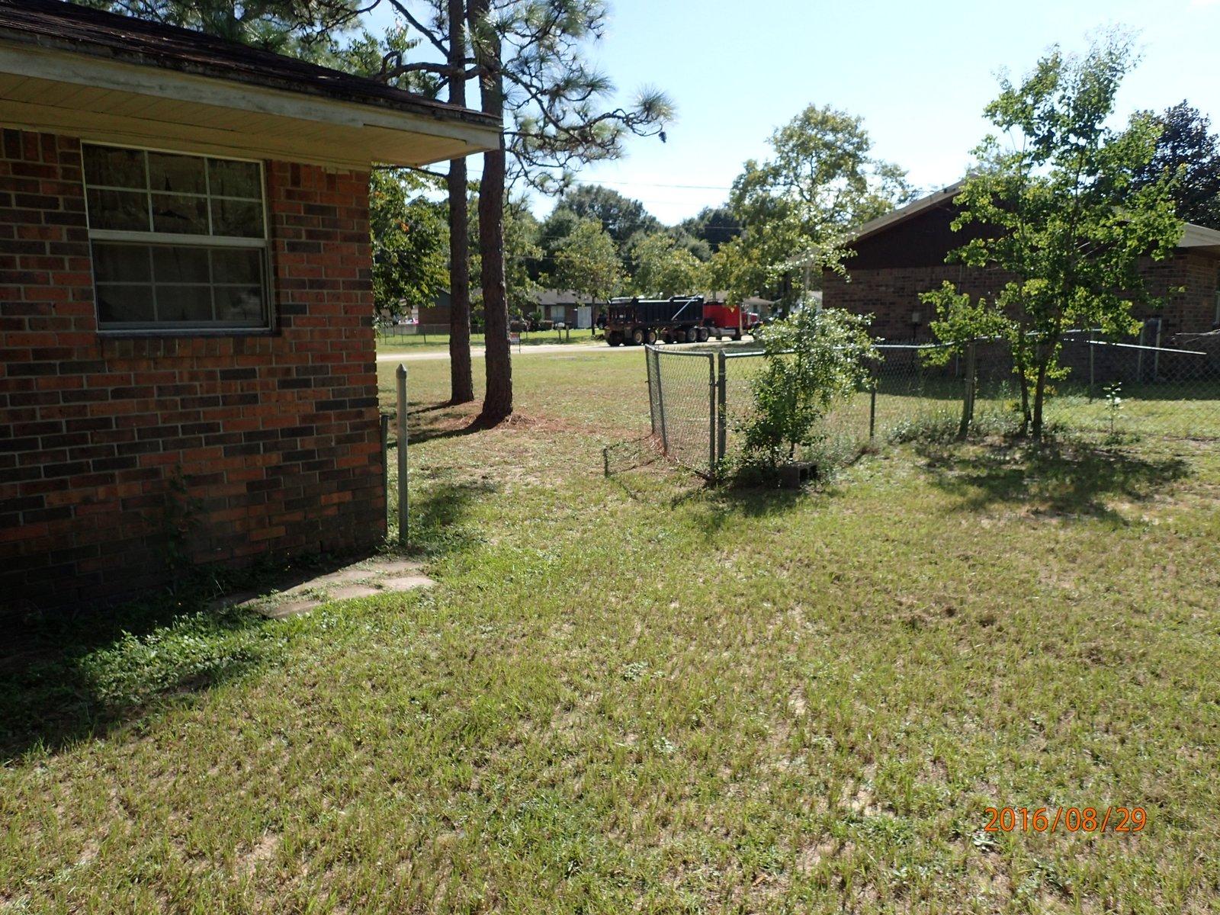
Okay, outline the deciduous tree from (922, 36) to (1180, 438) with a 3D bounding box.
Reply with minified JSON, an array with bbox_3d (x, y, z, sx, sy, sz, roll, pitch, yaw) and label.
[{"bbox_3d":[5.522,-2.663,10.993,3.150,4.872,2.900,0,10,0],"label":"deciduous tree"}]

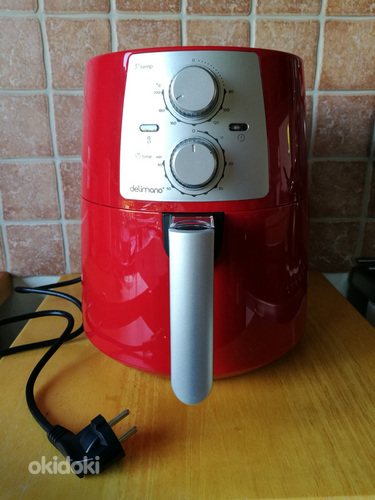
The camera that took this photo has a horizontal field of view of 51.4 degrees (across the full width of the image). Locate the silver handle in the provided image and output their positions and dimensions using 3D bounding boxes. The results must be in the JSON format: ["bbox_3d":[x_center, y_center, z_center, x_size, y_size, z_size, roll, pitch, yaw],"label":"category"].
[{"bbox_3d":[0.004,0.053,0.343,0.036,0.156,0.050,0,18,1],"label":"silver handle"}]

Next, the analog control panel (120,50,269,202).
[{"bbox_3d":[0.006,-0.103,0.333,0.136,0.123,0.036,0,12,1],"label":"analog control panel"}]

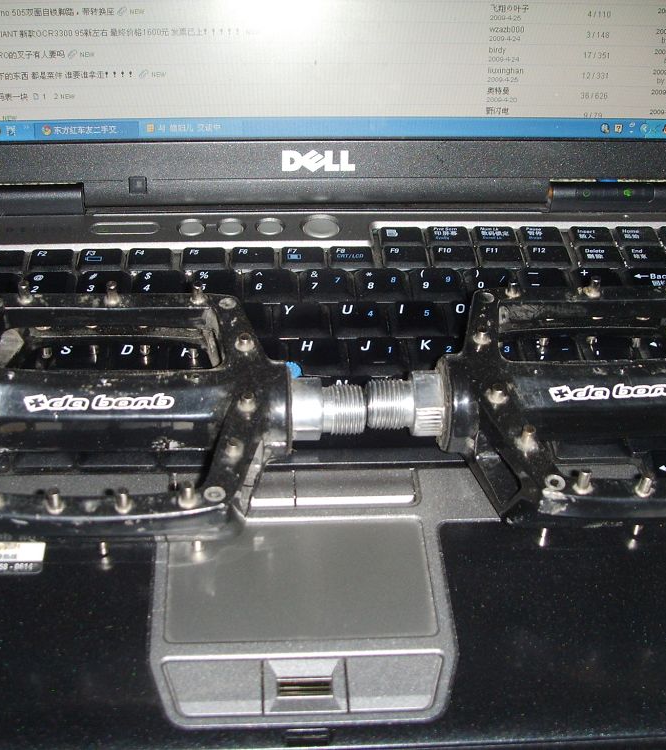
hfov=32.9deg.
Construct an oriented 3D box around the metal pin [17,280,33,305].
[{"bbox_3d":[-0.089,-0.023,0.327,0.005,0.007,0.005,0,40,-7],"label":"metal pin"}]

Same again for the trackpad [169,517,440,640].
[{"bbox_3d":[-0.009,0.054,0.297,0.069,0.002,0.040,-1,43,-3],"label":"trackpad"}]

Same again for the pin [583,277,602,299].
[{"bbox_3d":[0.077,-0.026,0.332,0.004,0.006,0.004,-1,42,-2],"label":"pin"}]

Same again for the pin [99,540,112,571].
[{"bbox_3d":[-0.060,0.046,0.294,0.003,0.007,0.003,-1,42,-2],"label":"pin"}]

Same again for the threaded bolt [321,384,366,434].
[{"bbox_3d":[0.003,0.010,0.322,0.013,0.014,0.014,0,40,-7],"label":"threaded bolt"}]

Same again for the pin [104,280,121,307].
[{"bbox_3d":[-0.065,-0.024,0.331,0.005,0.007,0.005,0,40,-7],"label":"pin"}]

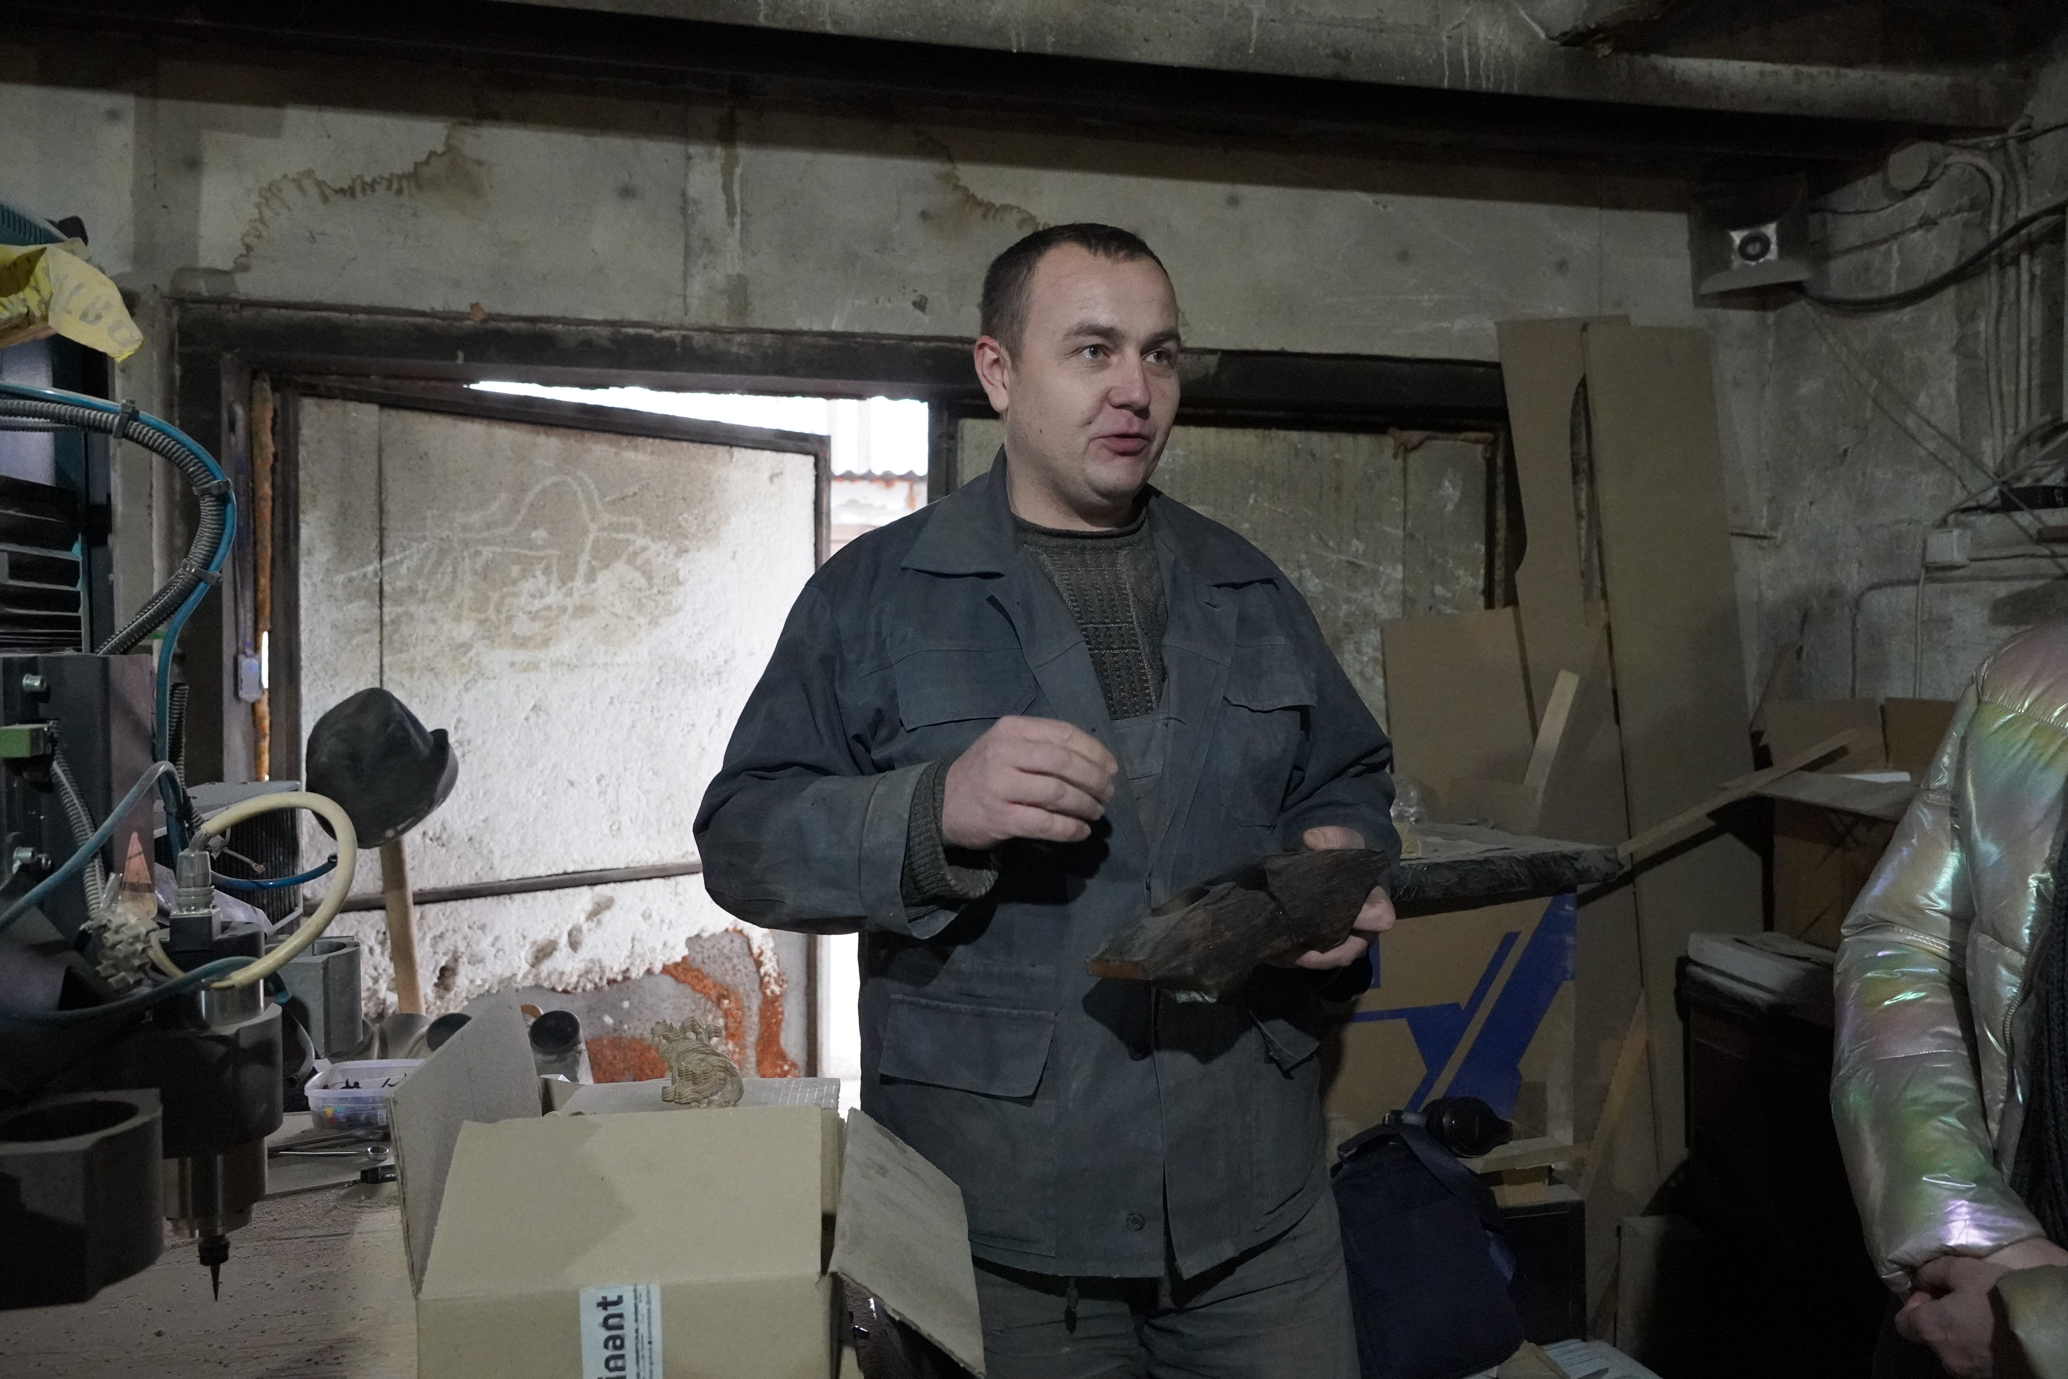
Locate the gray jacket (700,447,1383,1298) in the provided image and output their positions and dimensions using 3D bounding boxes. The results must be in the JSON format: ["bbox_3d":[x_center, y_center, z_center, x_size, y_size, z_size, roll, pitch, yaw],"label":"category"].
[{"bbox_3d":[0.015,0.140,1.220,0.620,0.720,0.420,0,1,-19],"label":"gray jacket"}]

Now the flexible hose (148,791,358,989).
[{"bbox_3d":[-0.530,0.136,0.940,0.135,0.128,0.080,0,1,-14],"label":"flexible hose"}]

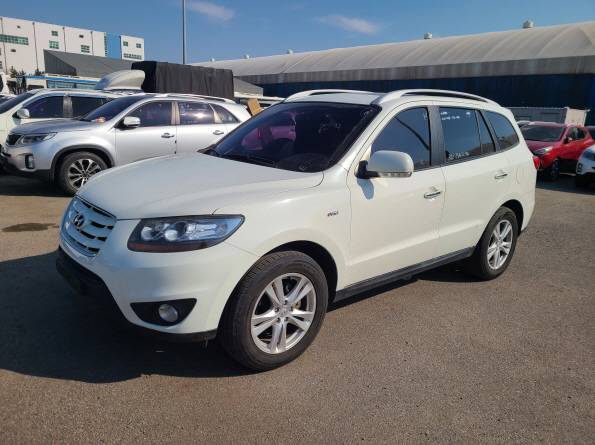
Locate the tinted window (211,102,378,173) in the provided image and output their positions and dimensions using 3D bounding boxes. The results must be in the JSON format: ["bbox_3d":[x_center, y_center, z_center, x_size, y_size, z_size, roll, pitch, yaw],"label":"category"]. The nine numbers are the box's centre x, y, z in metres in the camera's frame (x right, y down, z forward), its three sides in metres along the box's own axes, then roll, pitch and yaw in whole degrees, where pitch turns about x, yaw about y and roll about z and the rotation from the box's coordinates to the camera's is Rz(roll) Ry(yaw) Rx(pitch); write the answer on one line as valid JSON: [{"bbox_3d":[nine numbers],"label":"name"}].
[{"bbox_3d":[-0.120,-0.707,3.451,0.900,0.180,1.400,-43,36,-24],"label":"tinted window"}]

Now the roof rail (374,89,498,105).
[{"bbox_3d":[1.246,-1.034,3.768,1.830,0.155,0.090,-9,17,-40],"label":"roof rail"}]

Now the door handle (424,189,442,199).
[{"bbox_3d":[1.010,-0.215,3.338,0.220,0.050,0.055,-9,17,-40],"label":"door handle"}]

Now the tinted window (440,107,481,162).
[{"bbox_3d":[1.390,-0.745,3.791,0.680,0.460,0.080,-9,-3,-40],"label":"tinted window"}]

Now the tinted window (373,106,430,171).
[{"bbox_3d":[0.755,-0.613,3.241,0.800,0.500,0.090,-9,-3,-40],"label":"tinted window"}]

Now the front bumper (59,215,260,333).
[{"bbox_3d":[-1.075,0.212,2.863,0.770,0.660,1.860,-9,17,-40],"label":"front bumper"}]

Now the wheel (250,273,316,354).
[{"bbox_3d":[-0.123,0.521,2.692,0.490,0.490,0.170,-9,17,-40],"label":"wheel"}]

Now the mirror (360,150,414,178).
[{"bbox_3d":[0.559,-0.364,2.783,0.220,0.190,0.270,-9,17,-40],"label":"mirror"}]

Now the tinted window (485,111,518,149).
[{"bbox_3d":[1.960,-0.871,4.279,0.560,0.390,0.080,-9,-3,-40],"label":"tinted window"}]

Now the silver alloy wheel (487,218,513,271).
[{"bbox_3d":[1.932,0.207,4.416,0.490,0.490,0.170,-9,17,-40],"label":"silver alloy wheel"}]

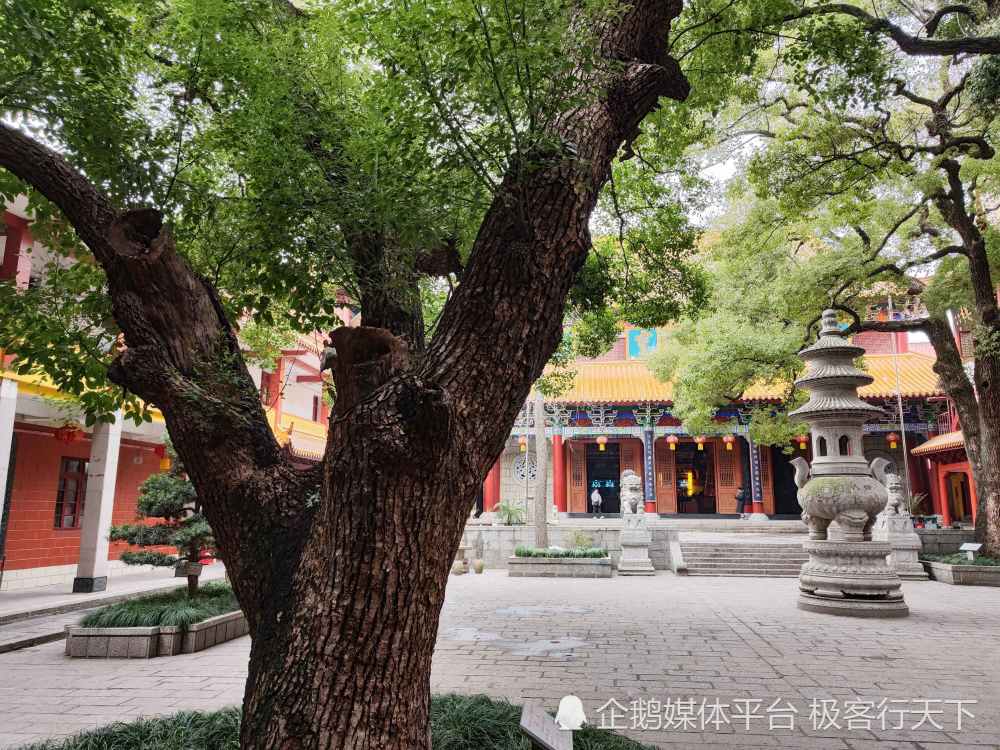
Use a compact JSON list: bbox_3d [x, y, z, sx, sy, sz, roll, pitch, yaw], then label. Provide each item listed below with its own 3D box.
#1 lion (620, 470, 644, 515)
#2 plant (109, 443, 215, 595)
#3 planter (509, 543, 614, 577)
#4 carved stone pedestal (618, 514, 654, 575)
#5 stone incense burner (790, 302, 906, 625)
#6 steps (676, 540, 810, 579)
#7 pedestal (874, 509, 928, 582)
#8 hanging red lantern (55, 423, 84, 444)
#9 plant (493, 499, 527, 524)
[{"bbox_3d":[4.198,3.717,21.946,0.771,1.378,1.000,0,-11,1],"label":"lion"},{"bbox_3d":[-5.761,2.524,12.381,2.200,2.713,1.900,5,-12,-24],"label":"plant"},{"bbox_3d":[1.870,5.624,20.796,2.912,0.690,2.050,-1,-11,9],"label":"planter"},{"bbox_3d":[4.212,5.257,21.649,1.080,1.756,1.350,-1,-11,9],"label":"carved stone pedestal"},{"bbox_3d":[6.928,1.611,14.199,1.946,6.159,1.946,-1,-11,9],"label":"stone incense burner"},{"bbox_3d":[7.983,5.572,20.807,4.786,0.860,1.580,-1,-11,9],"label":"steps"},{"bbox_3d":[11.613,5.052,20.370,1.080,1.756,1.350,-1,-11,9],"label":"pedestal"},{"bbox_3d":[-8.515,1.164,13.681,0.470,0.420,0.470,-1,-11,9],"label":"hanging red lantern"},{"bbox_3d":[0.328,4.756,23.948,1.080,0.966,1.050,-1,-11,9],"label":"plant"}]

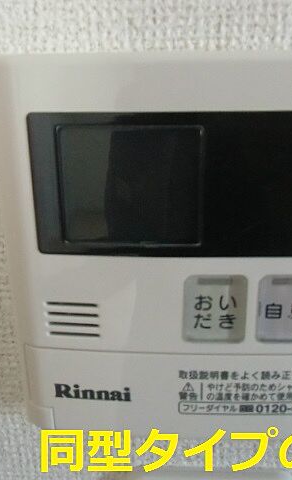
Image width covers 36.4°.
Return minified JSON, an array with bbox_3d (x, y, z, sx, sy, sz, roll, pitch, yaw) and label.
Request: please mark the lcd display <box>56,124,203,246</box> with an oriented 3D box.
[{"bbox_3d":[-0.004,-0.015,0.120,0.038,0.032,0.005,0,17,2],"label":"lcd display"}]

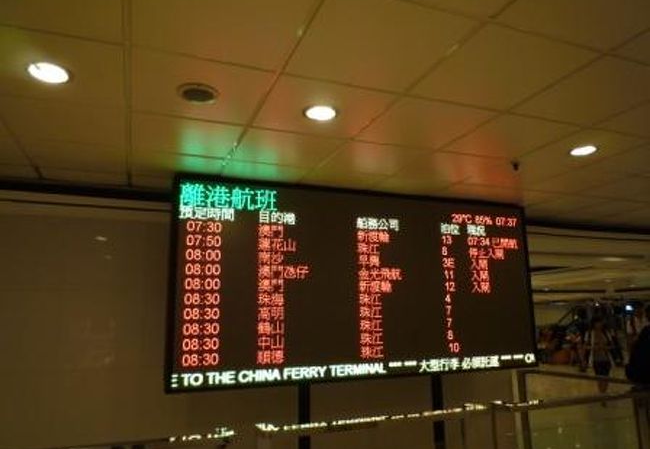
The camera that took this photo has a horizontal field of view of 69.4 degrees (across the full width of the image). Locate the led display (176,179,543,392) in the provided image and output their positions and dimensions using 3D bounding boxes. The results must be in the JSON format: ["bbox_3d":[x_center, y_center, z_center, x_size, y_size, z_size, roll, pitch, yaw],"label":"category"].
[{"bbox_3d":[0.389,0.465,3.777,3.123,1.441,0.200,3,-12,-22],"label":"led display"}]

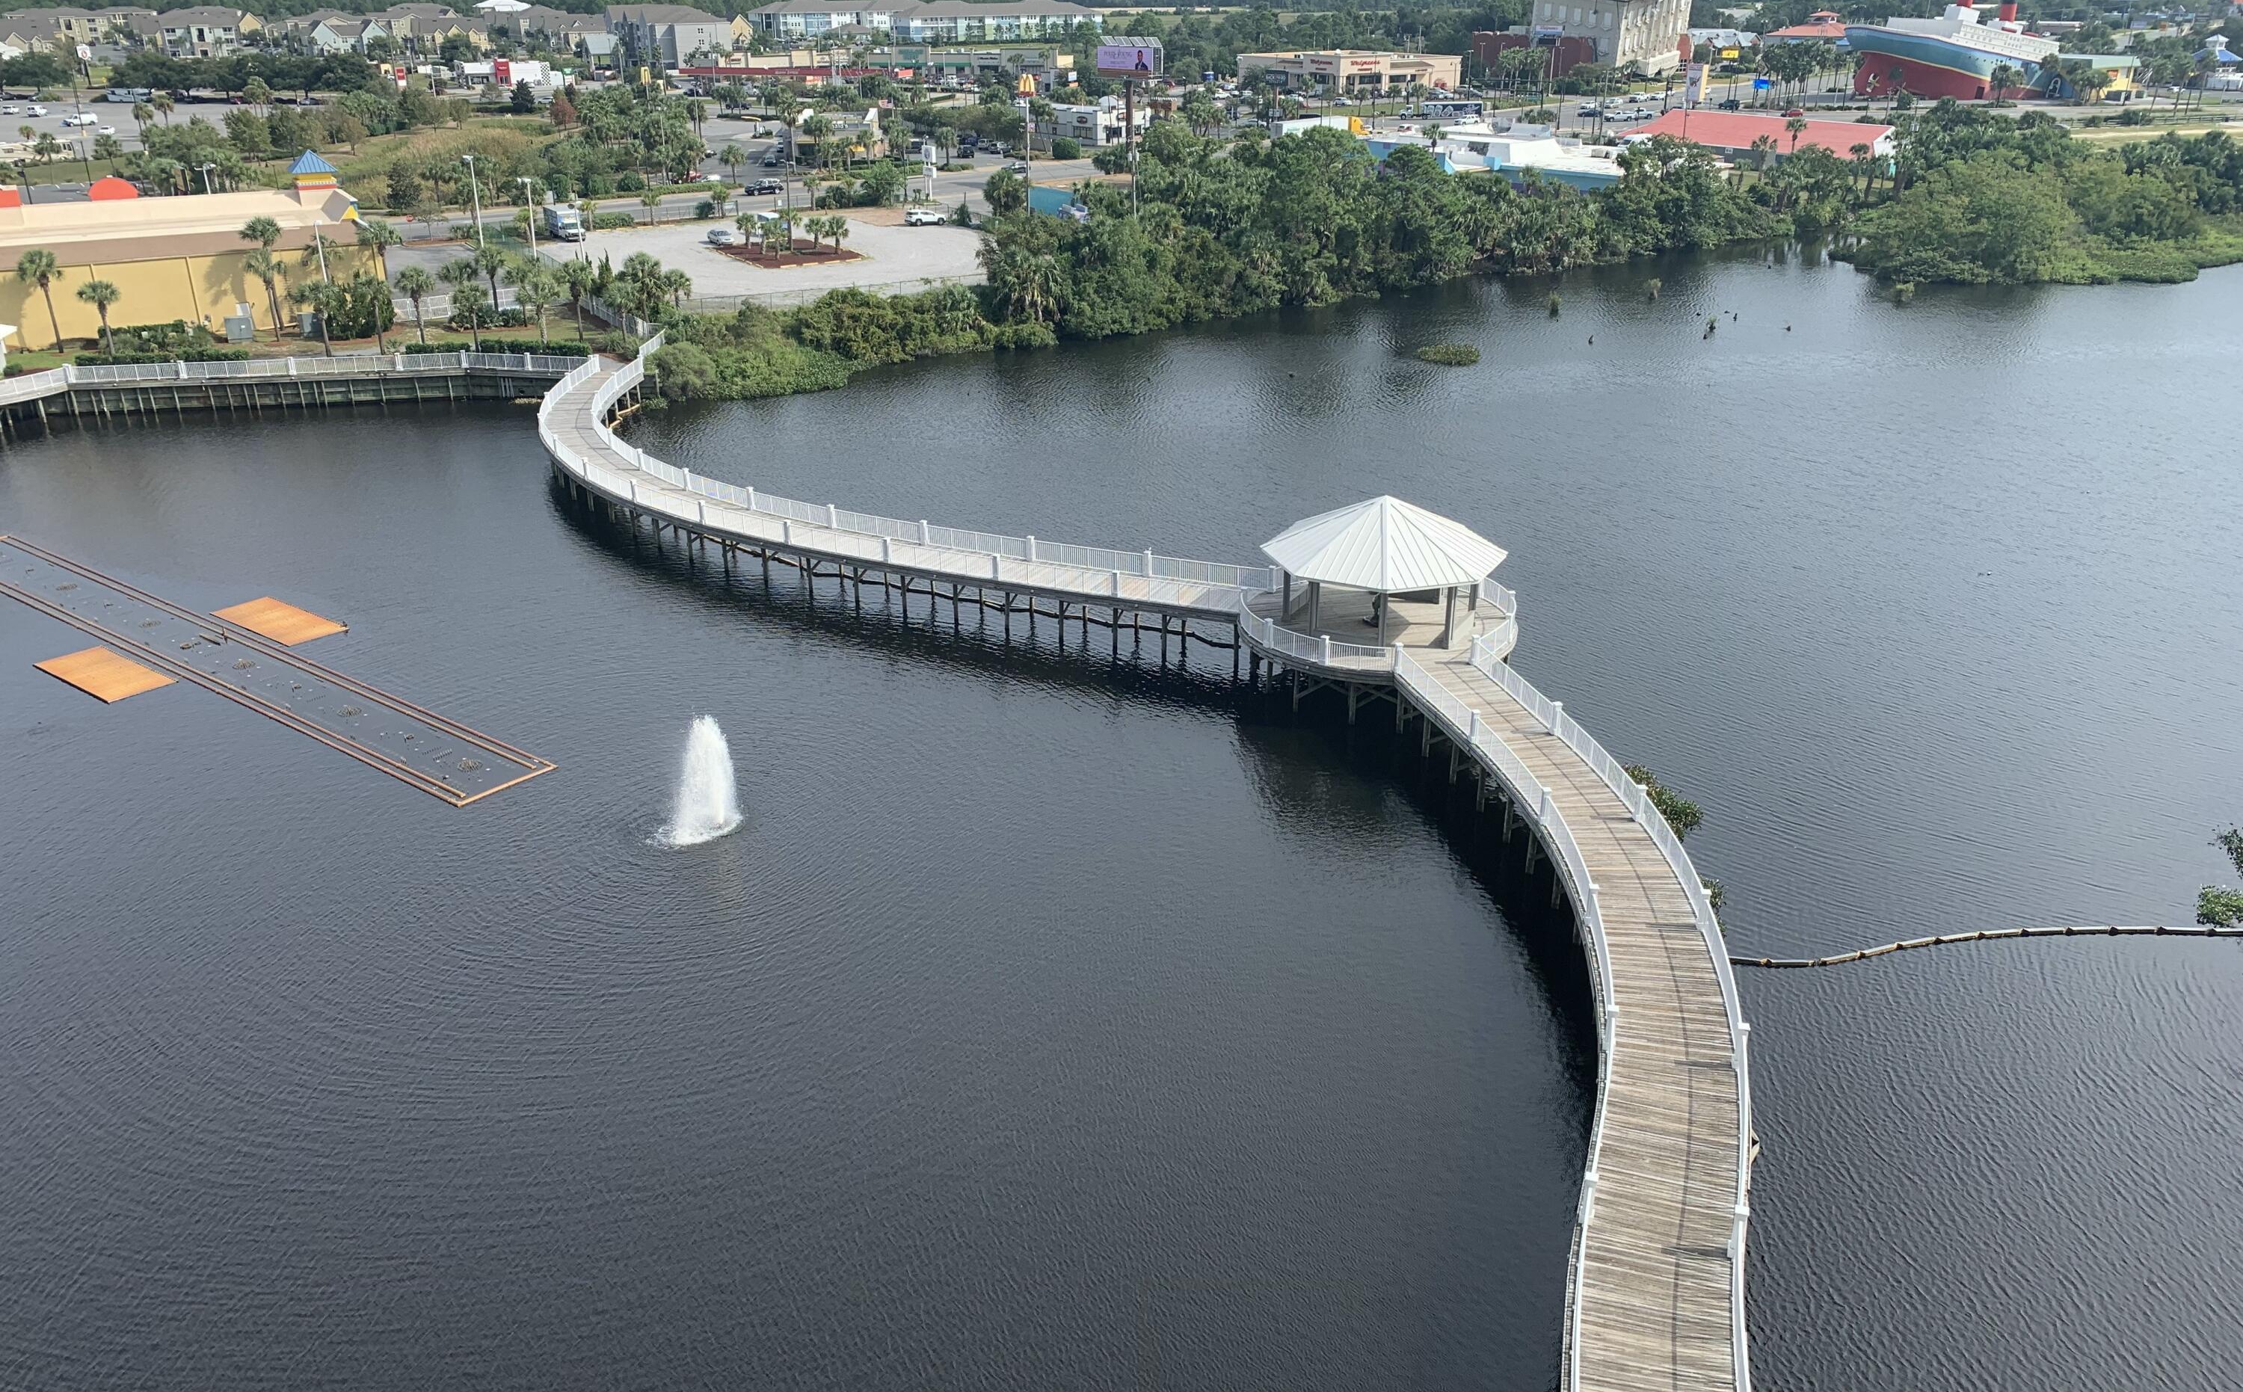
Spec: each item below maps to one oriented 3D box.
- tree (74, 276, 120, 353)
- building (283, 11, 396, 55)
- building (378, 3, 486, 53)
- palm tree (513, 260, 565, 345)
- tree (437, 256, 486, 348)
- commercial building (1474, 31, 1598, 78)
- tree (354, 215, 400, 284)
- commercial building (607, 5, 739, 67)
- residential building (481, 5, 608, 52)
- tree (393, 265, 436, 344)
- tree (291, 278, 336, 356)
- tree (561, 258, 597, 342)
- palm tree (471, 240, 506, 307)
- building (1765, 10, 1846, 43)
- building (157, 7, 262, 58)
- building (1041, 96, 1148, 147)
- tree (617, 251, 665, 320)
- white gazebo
[{"bbox_3d":[-80.640,-29.920,134.080,3.600,6.300,3.600,0,23,0],"label":"tree"},{"bbox_3d":[-247.750,-210.310,537.390,25.000,11.800,16.000,-21,31,-39],"label":"building"},{"bbox_3d":[-262.240,-255.590,644.840,38.000,16.600,26.000,-8,25,-17],"label":"building"},{"bbox_3d":[-47.140,-31.550,136.430,3.800,6.430,3.800,-8,25,-17],"label":"palm tree"},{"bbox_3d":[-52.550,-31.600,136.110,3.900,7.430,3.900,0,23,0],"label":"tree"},{"bbox_3d":[113.270,-167.360,439.250,38.000,11.500,25.000,21,31,40],"label":"commercial building"},{"bbox_3d":[-67.240,-39.540,153.740,3.900,8.150,3.900,0,23,0],"label":"tree"},{"bbox_3d":[-146.150,-211.000,538.320,38.000,18.030,20.000,17,29,35],"label":"commercial building"},{"bbox_3d":[-186.150,-216.100,548.910,36.000,12.500,17.000,-19,29,-36],"label":"residential building"},{"bbox_3d":[-57.350,-31.830,137.670,3.400,6.670,3.400,0,23,0],"label":"tree"},{"bbox_3d":[-63.610,-29.960,133.460,3.600,6.070,3.600,-11,26,-23],"label":"tree"},{"bbox_3d":[-44.870,-32.580,138.590,3.200,6.570,3.200,-8,24,-16],"label":"tree"},{"bbox_3d":[-55.610,-36.810,149.440,3.100,6.430,3.100,0,23,0],"label":"palm tree"},{"bbox_3d":[228.870,-215.570,547.090,27.000,11.800,27.000,20,31,39],"label":"building"},{"bbox_3d":[-286.300,-206.890,526.960,25.000,14.300,17.000,-19,29,-36],"label":"building"},{"bbox_3d":[-6.110,-97.270,285.760,18.000,6.400,13.000,20,31,39],"label":"building"},{"bbox_3d":[-41.460,-35.370,145.860,3.900,5.870,3.900,-7,24,-14],"label":"tree"},{"bbox_3d":[12.250,-6.430,78.860,11.010,5.950,11.010,-7,24,-15],"label":"white gazebo"}]

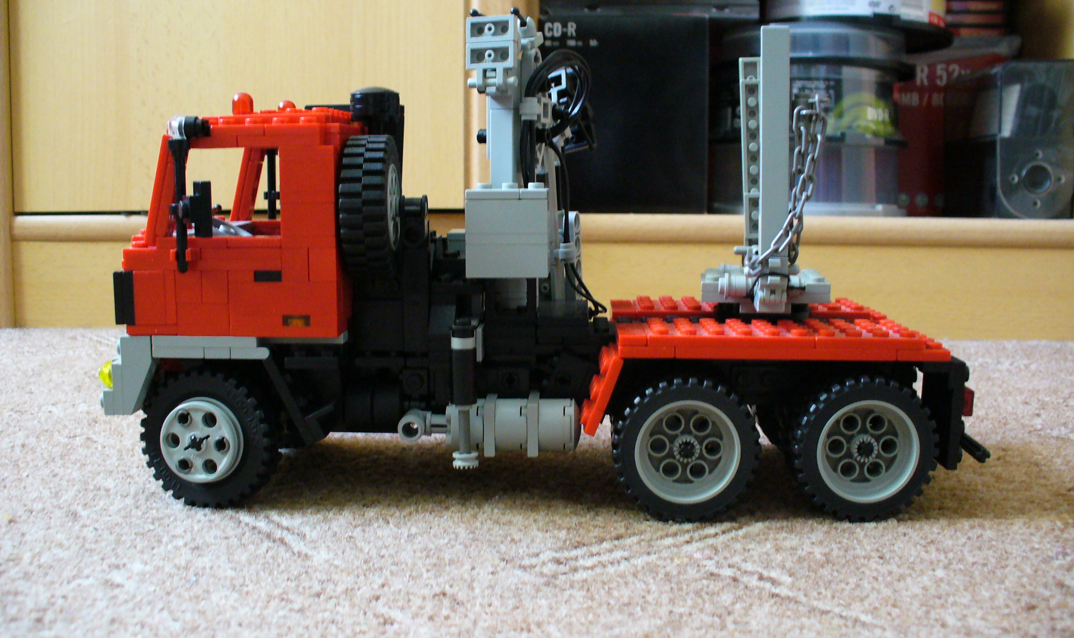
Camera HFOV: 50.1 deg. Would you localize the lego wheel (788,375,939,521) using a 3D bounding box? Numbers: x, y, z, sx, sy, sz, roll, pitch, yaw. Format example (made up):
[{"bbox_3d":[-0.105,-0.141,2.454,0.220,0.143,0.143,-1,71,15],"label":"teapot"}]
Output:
[{"bbox_3d":[0.096,0.038,0.340,0.042,0.042,0.015,0,7,2],"label":"lego wheel"}]

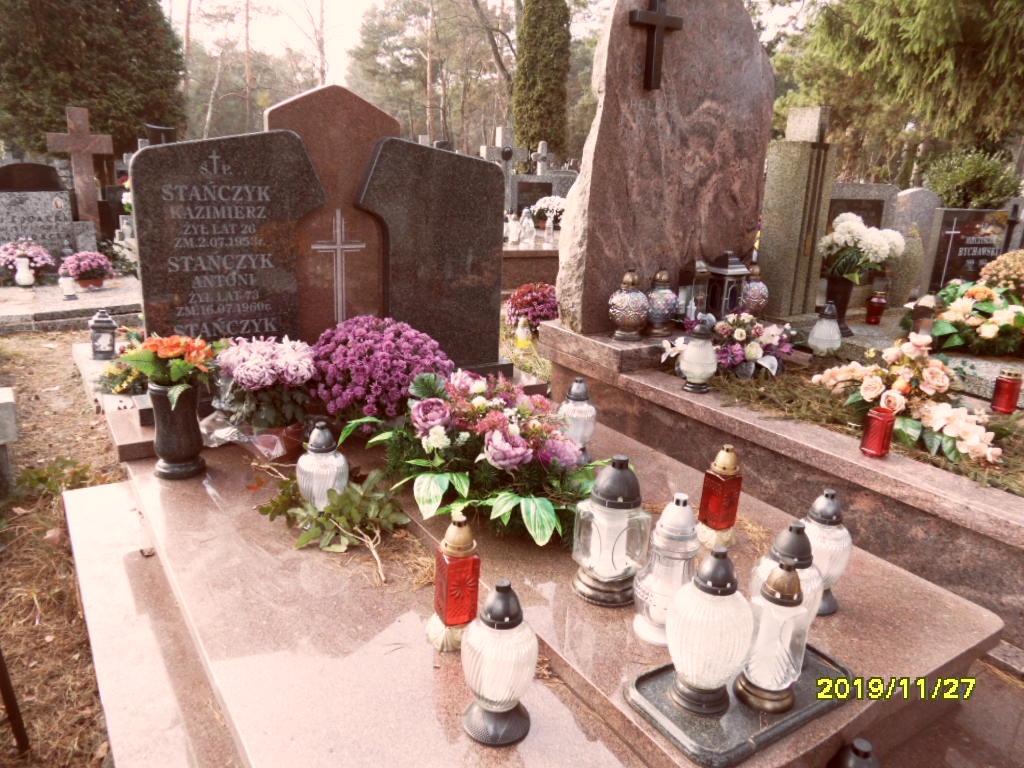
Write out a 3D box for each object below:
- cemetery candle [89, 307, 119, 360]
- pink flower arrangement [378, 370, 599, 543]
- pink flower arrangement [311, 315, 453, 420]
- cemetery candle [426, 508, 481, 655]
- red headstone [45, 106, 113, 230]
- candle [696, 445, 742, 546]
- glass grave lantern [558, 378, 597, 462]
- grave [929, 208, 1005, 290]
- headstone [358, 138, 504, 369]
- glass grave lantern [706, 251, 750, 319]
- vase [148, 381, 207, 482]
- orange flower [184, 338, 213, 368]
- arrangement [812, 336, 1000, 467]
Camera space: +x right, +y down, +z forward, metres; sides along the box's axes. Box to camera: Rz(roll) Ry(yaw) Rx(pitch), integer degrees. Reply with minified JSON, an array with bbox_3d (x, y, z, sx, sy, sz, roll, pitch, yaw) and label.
[{"bbox_3d":[-1.697,-0.206,2.950,0.125,0.215,0.125,-6,17,-30],"label":"cemetery candle"},{"bbox_3d":[-0.080,0.162,2.103,0.553,0.340,0.485,-8,20,-34],"label":"pink flower arrangement"},{"bbox_3d":[-0.461,-0.011,2.571,0.475,0.436,0.475,-8,20,-34],"label":"pink flower arrangement"},{"bbox_3d":[-0.116,0.384,1.408,0.095,0.266,0.095,-4,17,-24],"label":"cemetery candle"},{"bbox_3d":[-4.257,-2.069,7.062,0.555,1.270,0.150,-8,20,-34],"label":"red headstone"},{"bbox_3d":[0.511,0.274,1.733,0.095,0.258,0.095,-10,21,-36],"label":"candle"},{"bbox_3d":[0.204,0.113,2.201,0.120,0.268,0.120,5,17,6],"label":"glass grave lantern"},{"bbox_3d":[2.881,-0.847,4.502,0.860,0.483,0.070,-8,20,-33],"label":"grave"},{"bbox_3d":[-0.341,-0.529,3.026,0.679,0.950,0.070,-8,20,-34],"label":"headstone"},{"bbox_3d":[1.085,-0.481,3.544,0.150,0.344,0.150,-8,20,-34],"label":"glass grave lantern"},{"bbox_3d":[-0.952,0.134,2.028,0.143,0.249,0.143,4,16,0],"label":"vase"},{"bbox_3d":[-0.870,-0.085,1.970,0.078,0.080,0.075,-4,18,-24],"label":"orange flower"},{"bbox_3d":[1.106,0.040,1.980,0.270,0.270,0.480,-8,19,-35],"label":"arrangement"}]

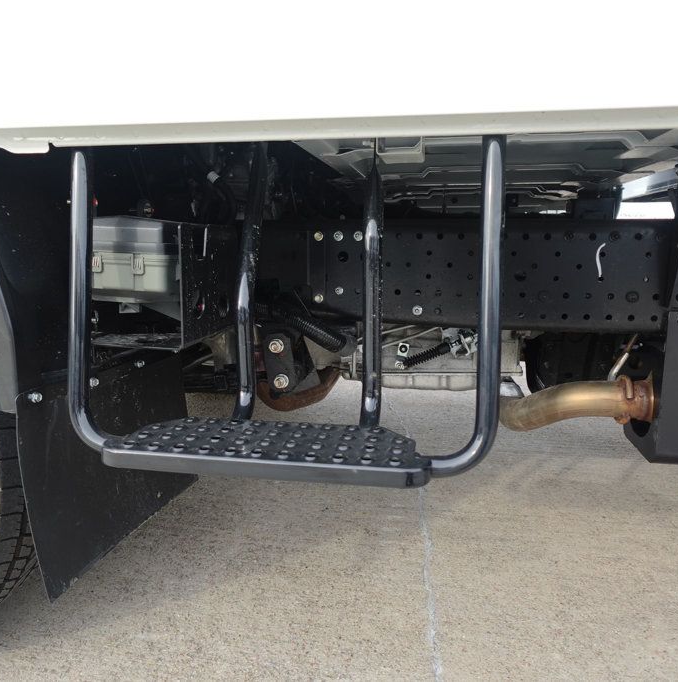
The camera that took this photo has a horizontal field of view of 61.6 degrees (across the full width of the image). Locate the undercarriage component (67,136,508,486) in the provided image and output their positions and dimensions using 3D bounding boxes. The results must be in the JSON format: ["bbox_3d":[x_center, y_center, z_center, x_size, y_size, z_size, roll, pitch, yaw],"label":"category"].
[{"bbox_3d":[-0.076,-0.072,0.926,0.630,0.492,0.335,2,11,8],"label":"undercarriage component"}]

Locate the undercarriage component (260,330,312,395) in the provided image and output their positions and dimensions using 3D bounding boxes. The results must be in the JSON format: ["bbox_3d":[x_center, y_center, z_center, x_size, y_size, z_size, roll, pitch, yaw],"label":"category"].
[{"bbox_3d":[-0.146,0.046,1.539,0.100,0.170,0.135,2,11,8],"label":"undercarriage component"}]

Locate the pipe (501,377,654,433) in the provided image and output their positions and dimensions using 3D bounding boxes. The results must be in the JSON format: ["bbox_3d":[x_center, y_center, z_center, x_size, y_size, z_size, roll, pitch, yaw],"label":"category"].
[{"bbox_3d":[0.579,0.159,1.458,0.365,0.160,0.170,2,11,8],"label":"pipe"}]

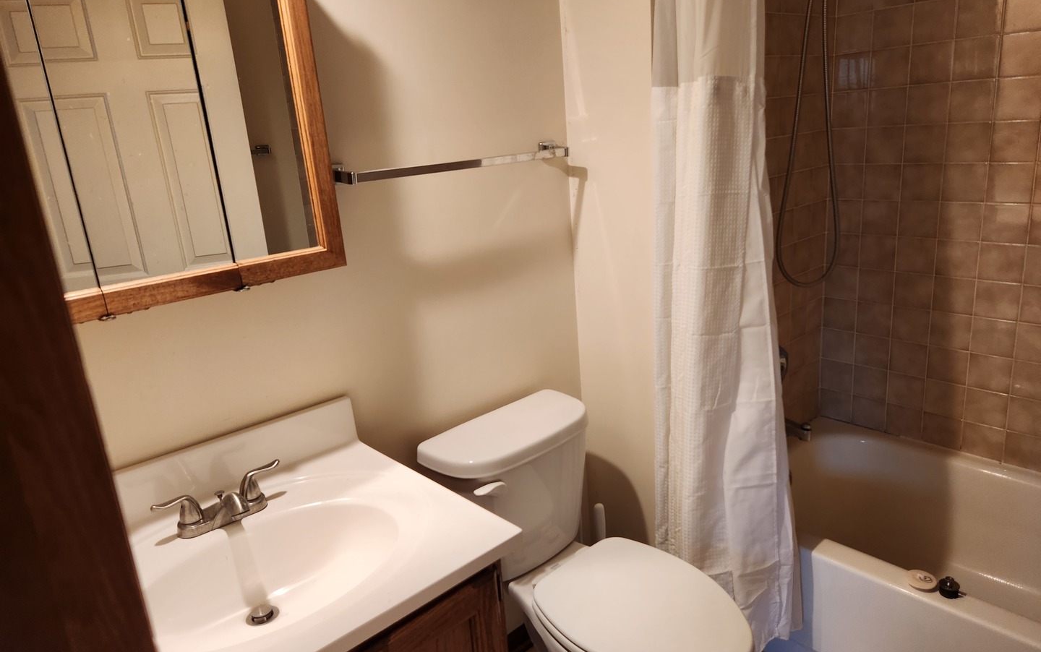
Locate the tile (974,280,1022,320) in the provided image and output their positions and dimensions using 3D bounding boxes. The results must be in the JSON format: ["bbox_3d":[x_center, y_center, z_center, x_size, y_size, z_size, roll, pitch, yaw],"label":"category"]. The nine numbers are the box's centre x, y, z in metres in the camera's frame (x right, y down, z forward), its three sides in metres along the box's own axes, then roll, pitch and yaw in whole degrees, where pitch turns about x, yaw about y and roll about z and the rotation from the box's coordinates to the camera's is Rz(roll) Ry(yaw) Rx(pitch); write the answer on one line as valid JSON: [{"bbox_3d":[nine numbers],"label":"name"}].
[{"bbox_3d":[1.352,-0.073,1.961,0.010,0.108,0.108,-18,21,-39],"label":"tile"}]

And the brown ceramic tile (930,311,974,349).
[{"bbox_3d":[1.291,0.015,2.074,0.009,0.107,0.107,-19,21,-38],"label":"brown ceramic tile"}]

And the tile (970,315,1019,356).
[{"bbox_3d":[1.364,0.033,1.994,0.009,0.107,0.107,-19,21,-38],"label":"tile"}]

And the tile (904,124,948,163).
[{"bbox_3d":[1.173,-0.527,2.005,0.010,0.108,0.108,-18,21,-38],"label":"tile"}]

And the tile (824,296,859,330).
[{"bbox_3d":[1.075,-0.039,2.324,0.010,0.108,0.108,-18,21,-38],"label":"tile"}]

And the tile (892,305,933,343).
[{"bbox_3d":[1.220,-0.004,2.160,0.010,0.108,0.108,-18,21,-38],"label":"tile"}]

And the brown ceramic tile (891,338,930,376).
[{"bbox_3d":[1.225,0.102,2.182,0.010,0.108,0.108,-18,21,-38],"label":"brown ceramic tile"}]

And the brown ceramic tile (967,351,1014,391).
[{"bbox_3d":[1.367,0.134,2.014,0.009,0.108,0.108,-18,21,-38],"label":"brown ceramic tile"}]

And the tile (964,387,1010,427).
[{"bbox_3d":[1.376,0.239,2.045,0.009,0.108,0.108,-18,21,-38],"label":"tile"}]

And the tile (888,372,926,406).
[{"bbox_3d":[1.234,0.206,2.213,0.010,0.108,0.108,-18,21,-38],"label":"tile"}]

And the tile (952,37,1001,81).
[{"bbox_3d":[1.226,-0.719,1.862,0.010,0.108,0.108,-18,21,-38],"label":"tile"}]

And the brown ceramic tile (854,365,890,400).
[{"bbox_3d":[1.167,0.188,2.304,0.010,0.108,0.108,-18,21,-38],"label":"brown ceramic tile"}]

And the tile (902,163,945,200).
[{"bbox_3d":[1.180,-0.420,2.030,0.010,0.108,0.108,-18,21,-39],"label":"tile"}]

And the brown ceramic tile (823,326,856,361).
[{"bbox_3d":[1.082,0.068,2.347,0.009,0.107,0.107,-19,21,-38],"label":"brown ceramic tile"}]

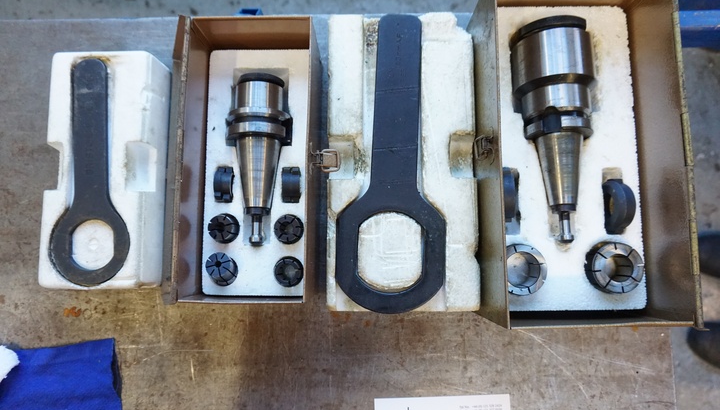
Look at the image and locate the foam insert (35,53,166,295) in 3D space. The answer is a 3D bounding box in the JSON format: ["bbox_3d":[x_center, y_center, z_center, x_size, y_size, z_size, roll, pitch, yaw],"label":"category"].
[{"bbox_3d":[-0.272,-0.036,0.523,0.100,0.060,0.245,-1,84,0],"label":"foam insert"}]

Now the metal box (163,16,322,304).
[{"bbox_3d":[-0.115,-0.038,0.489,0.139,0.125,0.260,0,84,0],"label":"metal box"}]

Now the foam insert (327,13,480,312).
[{"bbox_3d":[0.043,-0.045,0.519,0.150,0.064,0.307,0,84,0],"label":"foam insert"}]

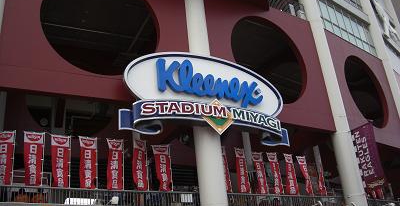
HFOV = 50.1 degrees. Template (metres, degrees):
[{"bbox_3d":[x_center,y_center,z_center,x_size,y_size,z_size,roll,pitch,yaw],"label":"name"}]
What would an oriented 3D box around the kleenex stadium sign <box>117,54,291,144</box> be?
[{"bbox_3d":[0.312,-0.272,16.634,7.100,3.650,0.900,7,-29,-25],"label":"kleenex stadium sign"}]

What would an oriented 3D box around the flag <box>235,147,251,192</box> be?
[{"bbox_3d":[1.666,2.684,17.005,0.570,1.800,0.090,12,-31,-32],"label":"flag"}]

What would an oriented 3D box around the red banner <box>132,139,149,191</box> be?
[{"bbox_3d":[-2.115,2.237,15.181,0.600,1.800,0.090,8,-28,-27],"label":"red banner"}]

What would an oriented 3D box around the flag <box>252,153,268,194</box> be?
[{"bbox_3d":[2.446,2.817,17.344,0.570,1.800,0.090,12,-31,-32],"label":"flag"}]

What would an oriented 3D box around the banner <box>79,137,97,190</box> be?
[{"bbox_3d":[-3.788,2.011,14.506,0.600,1.800,0.090,10,-30,-29],"label":"banner"}]

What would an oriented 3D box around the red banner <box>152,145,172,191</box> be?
[{"bbox_3d":[-1.287,2.313,15.527,0.600,1.800,0.090,8,-28,-27],"label":"red banner"}]

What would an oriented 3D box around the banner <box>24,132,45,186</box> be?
[{"bbox_3d":[-5.215,1.743,13.431,0.600,1.800,0.090,8,-28,-27],"label":"banner"}]

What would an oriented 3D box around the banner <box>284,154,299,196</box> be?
[{"bbox_3d":[3.832,2.990,17.982,0.570,1.800,0.090,12,-31,-32],"label":"banner"}]

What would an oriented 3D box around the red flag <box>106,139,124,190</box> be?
[{"bbox_3d":[-2.939,2.119,14.896,0.600,1.800,0.090,10,-30,-29],"label":"red flag"}]

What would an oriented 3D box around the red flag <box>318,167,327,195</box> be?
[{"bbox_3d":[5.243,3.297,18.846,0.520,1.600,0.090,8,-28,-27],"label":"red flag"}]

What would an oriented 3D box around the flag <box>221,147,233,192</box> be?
[{"bbox_3d":[0.911,2.634,16.702,0.600,1.800,0.090,8,-28,-27],"label":"flag"}]

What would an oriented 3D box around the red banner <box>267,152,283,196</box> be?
[{"bbox_3d":[3.117,2.917,17.798,0.600,1.800,0.090,8,-28,-27],"label":"red banner"}]

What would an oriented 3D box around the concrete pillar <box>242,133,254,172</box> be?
[{"bbox_3d":[3.185,4.906,25.823,0.420,6.700,0.420,8,-28,-27],"label":"concrete pillar"}]

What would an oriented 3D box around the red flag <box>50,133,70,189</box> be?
[{"bbox_3d":[-4.591,1.926,14.127,0.600,1.800,0.090,10,-30,-29],"label":"red flag"}]

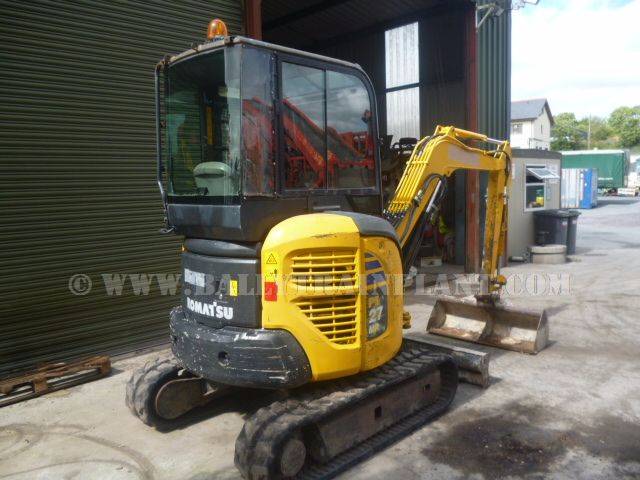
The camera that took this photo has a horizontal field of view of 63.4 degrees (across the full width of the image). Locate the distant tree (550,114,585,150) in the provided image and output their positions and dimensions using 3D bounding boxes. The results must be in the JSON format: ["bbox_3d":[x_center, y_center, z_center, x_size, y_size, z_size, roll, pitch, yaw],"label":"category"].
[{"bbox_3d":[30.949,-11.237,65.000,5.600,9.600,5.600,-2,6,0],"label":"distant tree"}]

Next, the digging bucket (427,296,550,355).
[{"bbox_3d":[1.745,0.857,5.450,1.180,0.400,0.390,3,8,42],"label":"digging bucket"}]

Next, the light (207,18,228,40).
[{"bbox_3d":[-0.673,-1.376,3.400,0.138,0.170,0.138,-2,6,0],"label":"light"}]

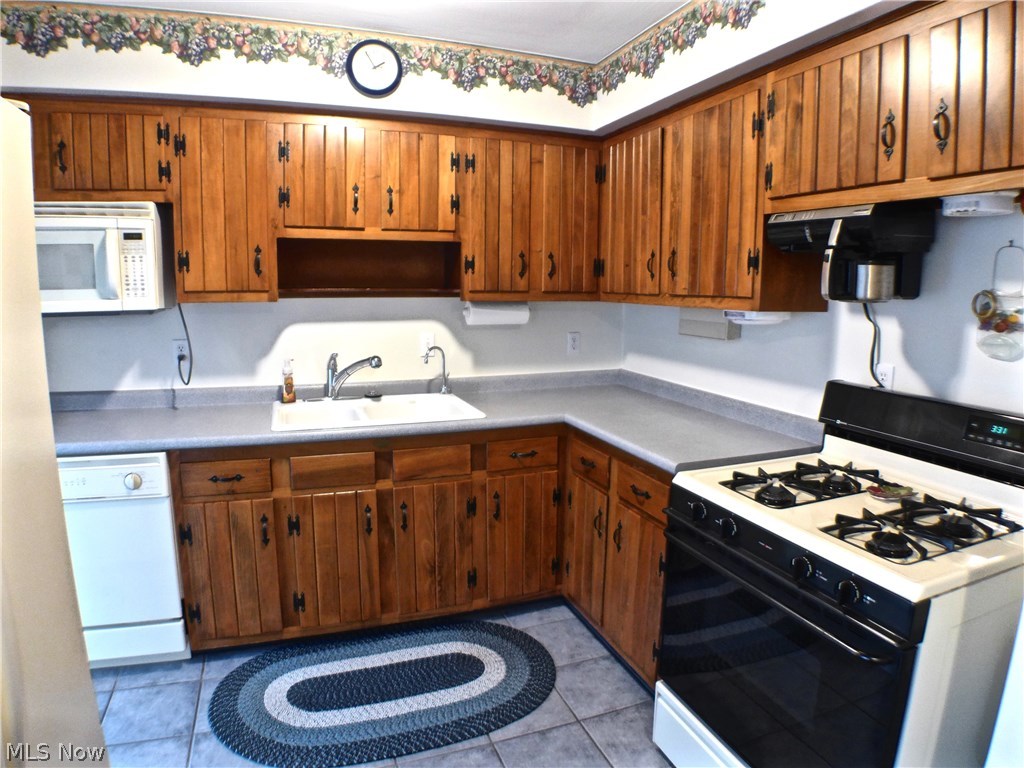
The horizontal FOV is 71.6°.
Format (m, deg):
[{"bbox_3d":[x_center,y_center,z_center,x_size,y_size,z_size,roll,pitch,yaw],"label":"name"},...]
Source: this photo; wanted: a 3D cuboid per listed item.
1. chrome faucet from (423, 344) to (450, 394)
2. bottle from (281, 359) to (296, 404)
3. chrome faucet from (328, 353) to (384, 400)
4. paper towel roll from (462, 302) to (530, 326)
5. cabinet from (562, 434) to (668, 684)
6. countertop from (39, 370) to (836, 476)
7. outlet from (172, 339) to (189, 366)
[{"bbox_3d":[-0.335,-0.056,3.192,0.045,0.232,0.145,6,10,33],"label":"chrome faucet"},{"bbox_3d":[-0.943,-0.013,2.991,0.060,0.195,0.055,-7,11,-43],"label":"bottle"},{"bbox_3d":[-0.674,-0.025,3.014,0.275,0.208,0.060,4,9,26],"label":"chrome faucet"},{"bbox_3d":[-0.074,-0.311,3.128,0.293,0.110,0.110,-3,9,-20],"label":"paper towel roll"},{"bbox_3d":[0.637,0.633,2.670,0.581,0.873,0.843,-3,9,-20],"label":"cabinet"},{"bbox_3d":[-0.470,0.143,2.527,2.720,0.120,1.457,-3,9,-20],"label":"countertop"},{"bbox_3d":[-1.366,-0.124,2.936,0.070,0.115,0.018,-3,9,-20],"label":"outlet"}]

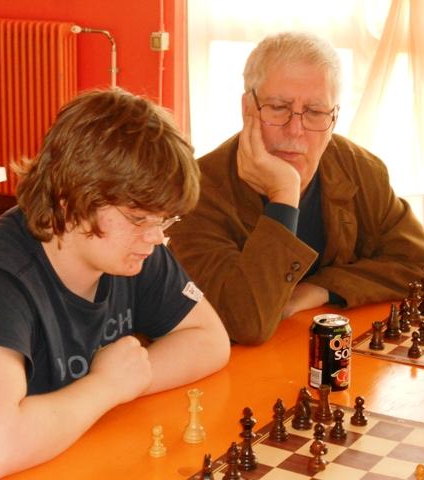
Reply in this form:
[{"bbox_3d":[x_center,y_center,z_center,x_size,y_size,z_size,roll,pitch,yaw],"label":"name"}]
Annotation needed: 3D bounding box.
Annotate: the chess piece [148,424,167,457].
[{"bbox_3d":[-0.077,0.279,1.681,0.025,0.043,0.025,0,14,0],"label":"chess piece"}]

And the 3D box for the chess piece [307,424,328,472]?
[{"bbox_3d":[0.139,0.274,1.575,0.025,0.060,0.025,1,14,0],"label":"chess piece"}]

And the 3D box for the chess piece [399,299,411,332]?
[{"bbox_3d":[0.345,0.134,2.144,0.024,0.058,0.024,0,14,0],"label":"chess piece"}]

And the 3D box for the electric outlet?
[{"bbox_3d":[-0.236,-0.907,5.500,0.065,0.080,0.050,9,17,30],"label":"electric outlet"}]

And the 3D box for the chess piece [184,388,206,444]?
[{"bbox_3d":[-0.024,0.245,1.669,0.031,0.074,0.031,1,14,0],"label":"chess piece"}]

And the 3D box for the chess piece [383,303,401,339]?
[{"bbox_3d":[0.319,0.142,2.116,0.028,0.058,0.028,3,15,11],"label":"chess piece"}]

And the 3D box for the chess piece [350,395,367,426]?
[{"bbox_3d":[0.214,0.247,1.741,0.024,0.040,0.024,0,14,0],"label":"chess piece"}]

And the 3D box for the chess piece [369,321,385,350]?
[{"bbox_3d":[0.283,0.163,2.056,0.024,0.045,0.024,0,14,0],"label":"chess piece"}]

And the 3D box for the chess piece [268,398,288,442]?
[{"bbox_3d":[0.095,0.251,1.685,0.025,0.059,0.025,0,14,0],"label":"chess piece"}]

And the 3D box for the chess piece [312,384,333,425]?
[{"bbox_3d":[0.163,0.239,1.755,0.027,0.048,0.027,0,14,0],"label":"chess piece"}]

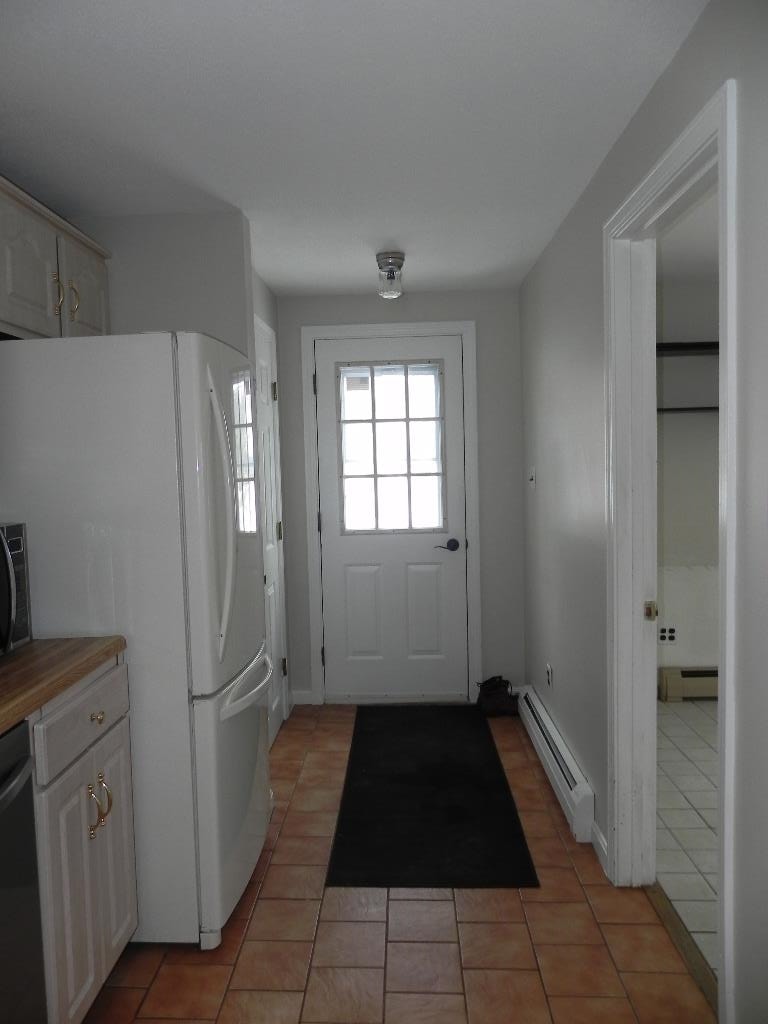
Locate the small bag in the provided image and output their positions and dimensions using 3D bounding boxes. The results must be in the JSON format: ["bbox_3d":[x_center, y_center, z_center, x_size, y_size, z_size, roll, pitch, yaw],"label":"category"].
[{"bbox_3d":[0.609,0.981,4.188,0.220,0.203,0.190,-1,4,2],"label":"small bag"}]

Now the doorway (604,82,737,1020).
[{"bbox_3d":[0.759,0.185,1.968,0.144,2.058,0.920,-1,4,2],"label":"doorway"}]

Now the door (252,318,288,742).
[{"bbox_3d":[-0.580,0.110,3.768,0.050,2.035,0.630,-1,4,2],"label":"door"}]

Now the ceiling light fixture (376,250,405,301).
[{"bbox_3d":[0.031,-1.048,3.440,0.126,0.187,0.126,-1,4,2],"label":"ceiling light fixture"}]

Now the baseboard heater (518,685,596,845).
[{"bbox_3d":[0.731,1.038,3.406,0.072,0.180,1.390,-1,4,2],"label":"baseboard heater"}]

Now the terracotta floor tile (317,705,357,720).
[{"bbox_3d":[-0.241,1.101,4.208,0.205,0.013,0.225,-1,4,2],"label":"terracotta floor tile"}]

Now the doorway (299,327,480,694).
[{"bbox_3d":[0.053,0.028,4.316,0.951,2.116,0.110,-1,4,2],"label":"doorway"}]

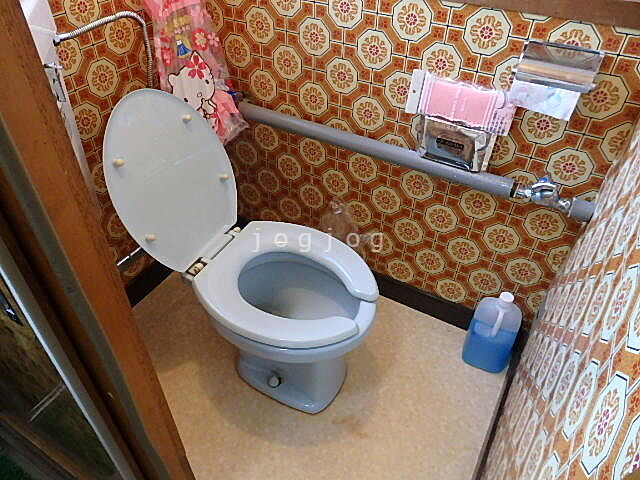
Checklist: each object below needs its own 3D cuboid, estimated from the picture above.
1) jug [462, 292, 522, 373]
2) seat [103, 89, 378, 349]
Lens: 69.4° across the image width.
[{"bbox_3d":[0.511,0.264,1.359,0.128,0.287,0.085,16,43,18],"label":"jug"},{"bbox_3d":[-0.145,-0.074,1.010,0.599,0.403,0.350,21,45,21],"label":"seat"}]

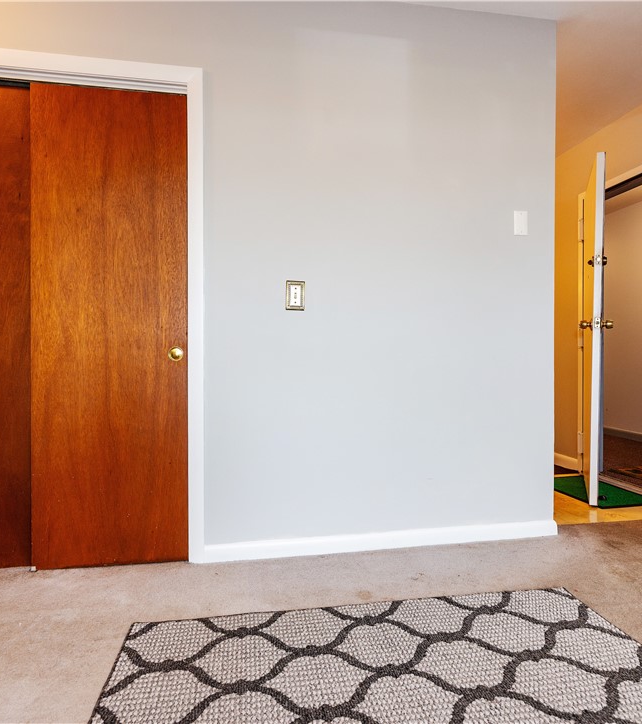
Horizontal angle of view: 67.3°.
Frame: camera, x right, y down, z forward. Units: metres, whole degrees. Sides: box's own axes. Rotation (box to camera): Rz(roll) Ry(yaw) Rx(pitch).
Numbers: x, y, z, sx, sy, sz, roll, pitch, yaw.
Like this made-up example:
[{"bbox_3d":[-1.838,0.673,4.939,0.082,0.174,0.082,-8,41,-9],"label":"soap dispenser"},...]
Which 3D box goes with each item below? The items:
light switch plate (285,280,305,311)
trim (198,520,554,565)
[{"bbox_3d":[-0.111,-0.287,2.111,0.081,0.129,0.014,0,0,-10],"label":"light switch plate"},{"bbox_3d":[0.331,0.807,2.190,1.678,0.081,0.019,0,0,-10],"label":"trim"}]

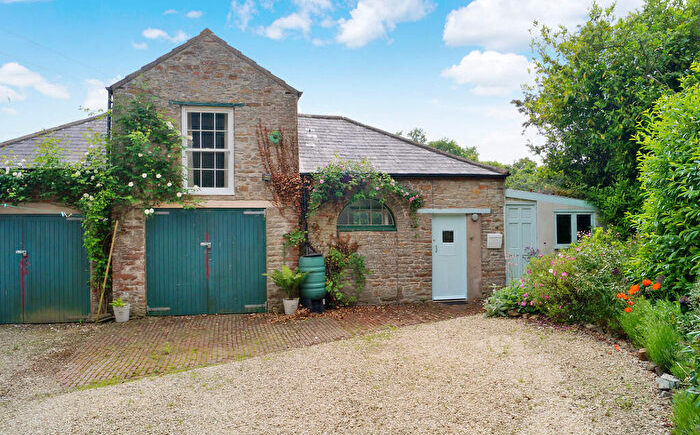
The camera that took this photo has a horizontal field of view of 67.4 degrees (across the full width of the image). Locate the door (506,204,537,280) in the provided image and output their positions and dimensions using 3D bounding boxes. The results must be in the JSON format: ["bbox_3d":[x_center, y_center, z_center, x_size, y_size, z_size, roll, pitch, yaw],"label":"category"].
[{"bbox_3d":[4.180,0.690,12.800,0.790,2.020,0.070,0,-1,-10],"label":"door"}]

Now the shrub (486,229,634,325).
[{"bbox_3d":[4.020,1.070,10.200,2.400,1.620,1.800,0,-1,-10],"label":"shrub"}]

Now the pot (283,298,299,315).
[{"bbox_3d":[-1.228,1.863,10.950,0.330,0.320,0.330,0,-1,-10],"label":"pot"}]

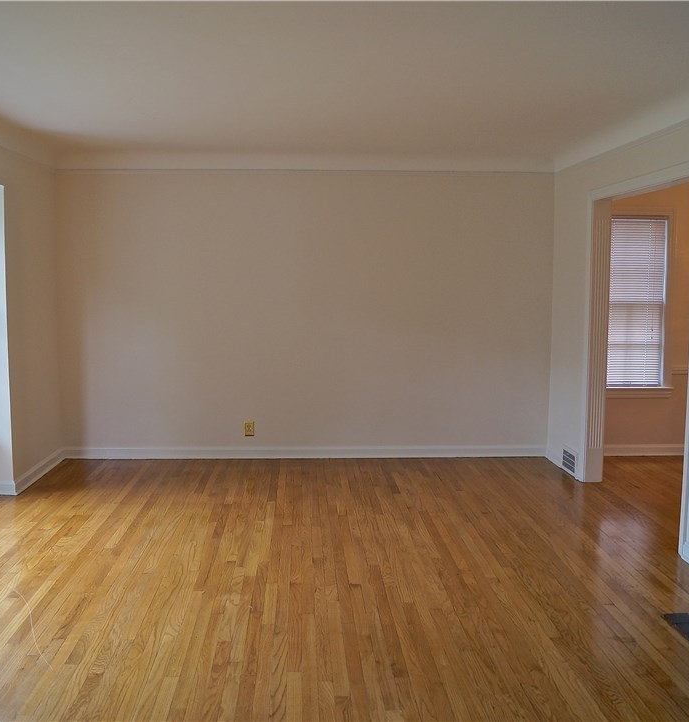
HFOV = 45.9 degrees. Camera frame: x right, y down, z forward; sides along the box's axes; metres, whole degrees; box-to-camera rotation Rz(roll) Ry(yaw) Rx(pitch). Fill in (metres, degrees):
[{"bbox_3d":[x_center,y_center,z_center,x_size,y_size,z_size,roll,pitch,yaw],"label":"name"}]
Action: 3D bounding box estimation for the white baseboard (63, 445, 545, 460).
[{"bbox_3d":[-0.291,0.748,6.676,3.952,0.100,0.022,0,6,-3],"label":"white baseboard"}]

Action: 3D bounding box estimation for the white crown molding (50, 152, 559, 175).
[{"bbox_3d":[-0.279,-1.555,6.396,3.952,0.170,0.100,0,6,-3],"label":"white crown molding"}]

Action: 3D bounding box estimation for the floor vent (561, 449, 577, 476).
[{"bbox_3d":[1.700,0.760,6.206,0.030,0.160,0.337,0,6,-3],"label":"floor vent"}]

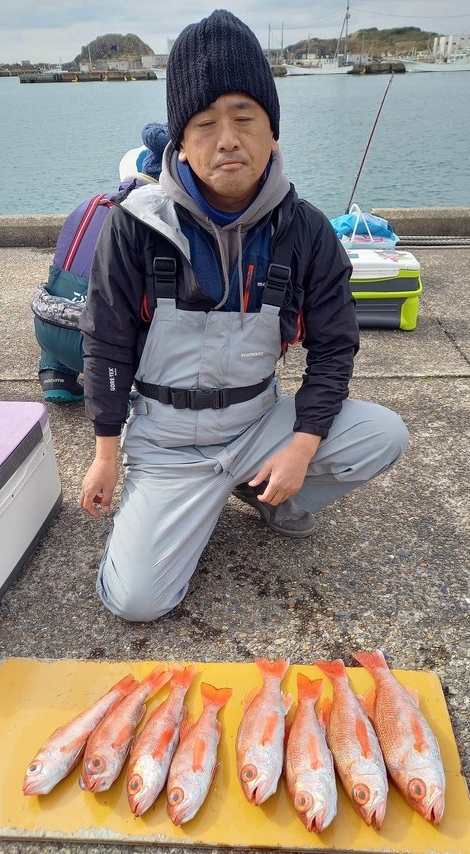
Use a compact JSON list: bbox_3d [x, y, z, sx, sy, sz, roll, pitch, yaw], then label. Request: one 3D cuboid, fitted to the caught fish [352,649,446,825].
[{"bbox_3d":[0.313,0.545,1.143,0.113,0.059,0.354,-4,31,-6],"label":"caught fish"}]

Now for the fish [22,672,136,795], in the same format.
[{"bbox_3d":[-0.275,0.560,1.142,0.074,0.047,0.284,17,35,27],"label":"fish"}]

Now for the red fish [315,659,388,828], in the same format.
[{"bbox_3d":[0.220,0.555,1.130,0.094,0.056,0.336,-3,30,-4],"label":"red fish"}]

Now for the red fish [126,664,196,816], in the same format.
[{"bbox_3d":[-0.134,0.556,1.141,0.070,0.051,0.312,5,31,9],"label":"red fish"}]

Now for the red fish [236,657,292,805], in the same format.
[{"bbox_3d":[0.053,0.546,1.154,0.086,0.051,0.307,3,31,7],"label":"red fish"}]

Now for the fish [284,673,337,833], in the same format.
[{"bbox_3d":[0.136,0.569,1.115,0.084,0.050,0.303,2,30,4],"label":"fish"}]

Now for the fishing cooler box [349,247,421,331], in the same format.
[{"bbox_3d":[0.626,-0.666,2.987,0.500,0.320,0.300,-1,30,0],"label":"fishing cooler box"}]

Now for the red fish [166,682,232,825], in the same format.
[{"bbox_3d":[-0.066,0.575,1.114,0.074,0.045,0.273,5,31,11],"label":"red fish"}]

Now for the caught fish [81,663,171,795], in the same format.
[{"bbox_3d":[-0.206,0.548,1.162,0.077,0.046,0.281,11,32,19],"label":"caught fish"}]

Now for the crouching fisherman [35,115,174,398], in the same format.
[{"bbox_3d":[-0.389,-0.616,2.301,0.680,0.950,0.520,-16,34,-24],"label":"crouching fisherman"}]

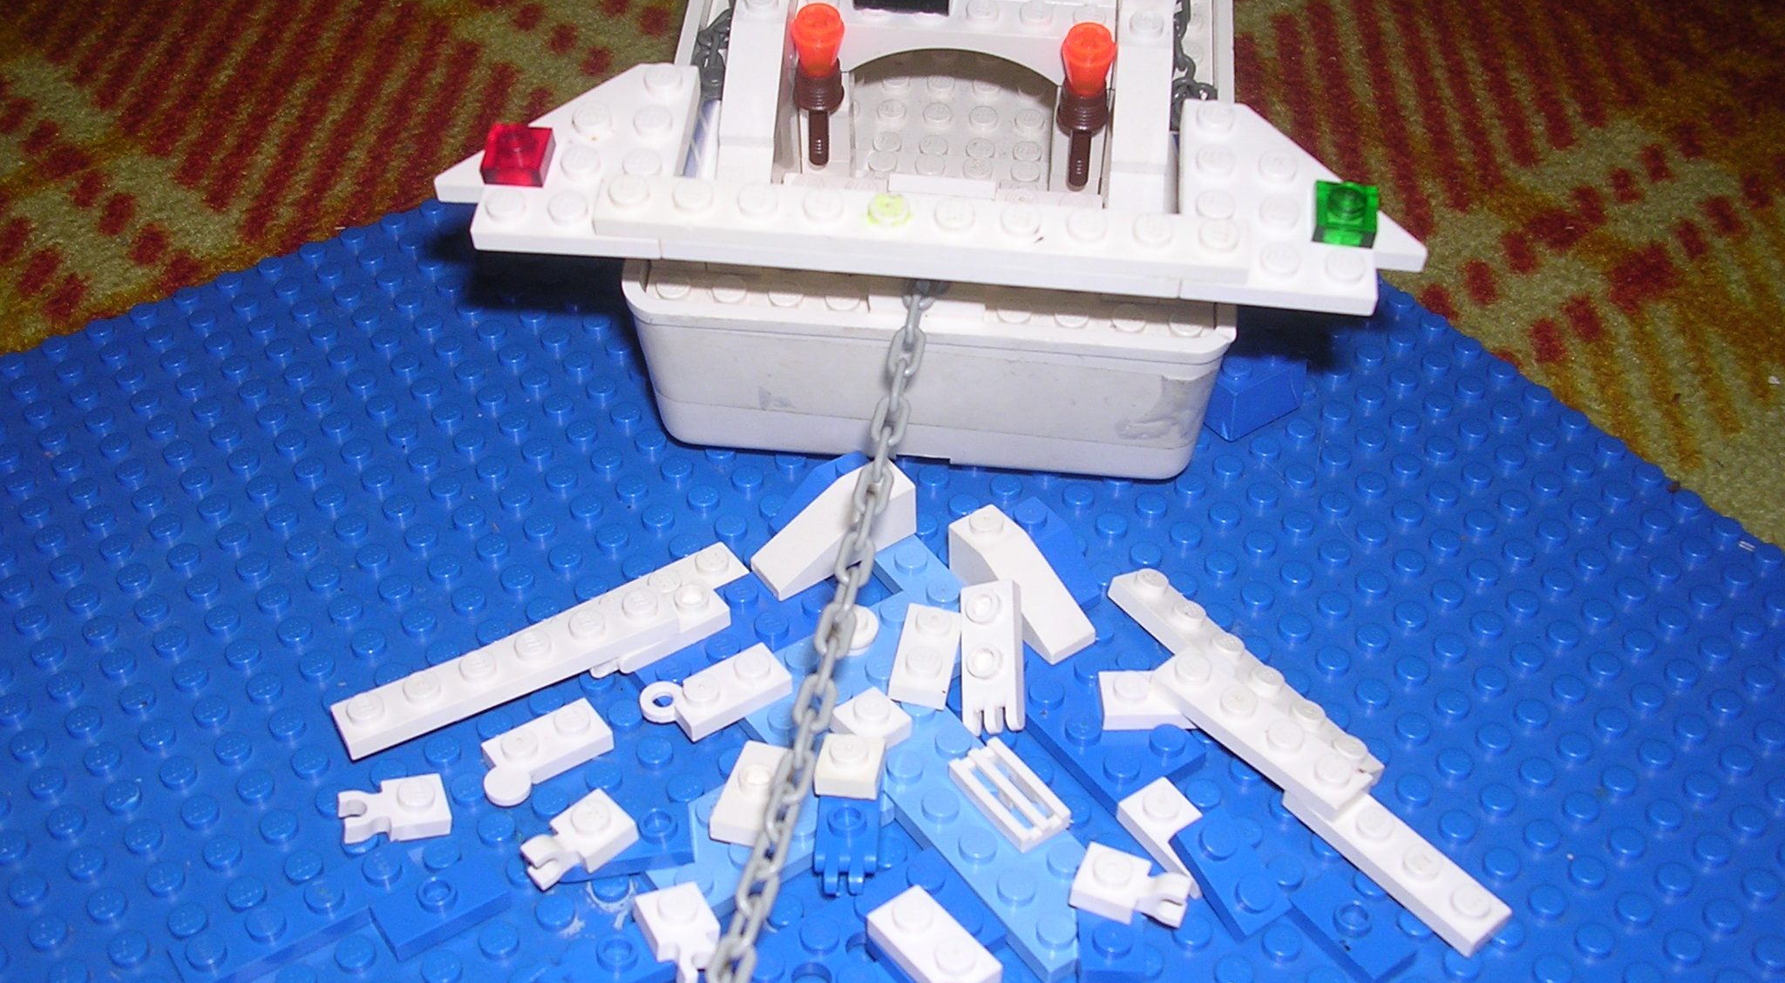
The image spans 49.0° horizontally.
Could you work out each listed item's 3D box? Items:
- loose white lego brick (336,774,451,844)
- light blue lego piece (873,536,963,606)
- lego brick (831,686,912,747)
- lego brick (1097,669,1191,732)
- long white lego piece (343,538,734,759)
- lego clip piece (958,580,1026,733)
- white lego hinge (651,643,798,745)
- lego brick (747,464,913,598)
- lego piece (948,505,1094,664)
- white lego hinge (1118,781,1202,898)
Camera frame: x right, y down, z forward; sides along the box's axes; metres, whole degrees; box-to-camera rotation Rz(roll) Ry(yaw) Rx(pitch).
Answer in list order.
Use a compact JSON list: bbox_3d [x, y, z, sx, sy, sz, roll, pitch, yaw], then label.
[{"bbox_3d":[-0.065,0.041,0.256,0.014,0.005,0.008,-5,42,-21],"label":"loose white lego brick"},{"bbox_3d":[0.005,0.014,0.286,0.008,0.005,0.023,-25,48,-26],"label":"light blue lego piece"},{"bbox_3d":[-0.003,0.031,0.265,0.008,0.005,0.008,-28,49,-29],"label":"lego brick"},{"bbox_3d":[0.037,0.029,0.275,0.016,0.005,0.008,0,41,-2],"label":"lego brick"},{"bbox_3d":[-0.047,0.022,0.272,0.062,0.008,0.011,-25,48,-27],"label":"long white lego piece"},{"bbox_3d":[0.014,0.023,0.272,0.008,0.005,0.020,-10,63,20],"label":"lego clip piece"},{"bbox_3d":[-0.024,0.027,0.268,0.018,0.005,0.009,-25,48,-26],"label":"white lego hinge"},{"bbox_3d":[-0.009,0.005,0.285,0.024,0.011,0.008,-25,48,-26],"label":"lego brick"},{"bbox_3d":[0.019,0.013,0.282,0.008,0.011,0.024,-26,48,-27],"label":"lego piece"},{"bbox_3d":[0.038,0.045,0.255,0.008,0.005,0.016,-25,48,-27],"label":"white lego hinge"}]

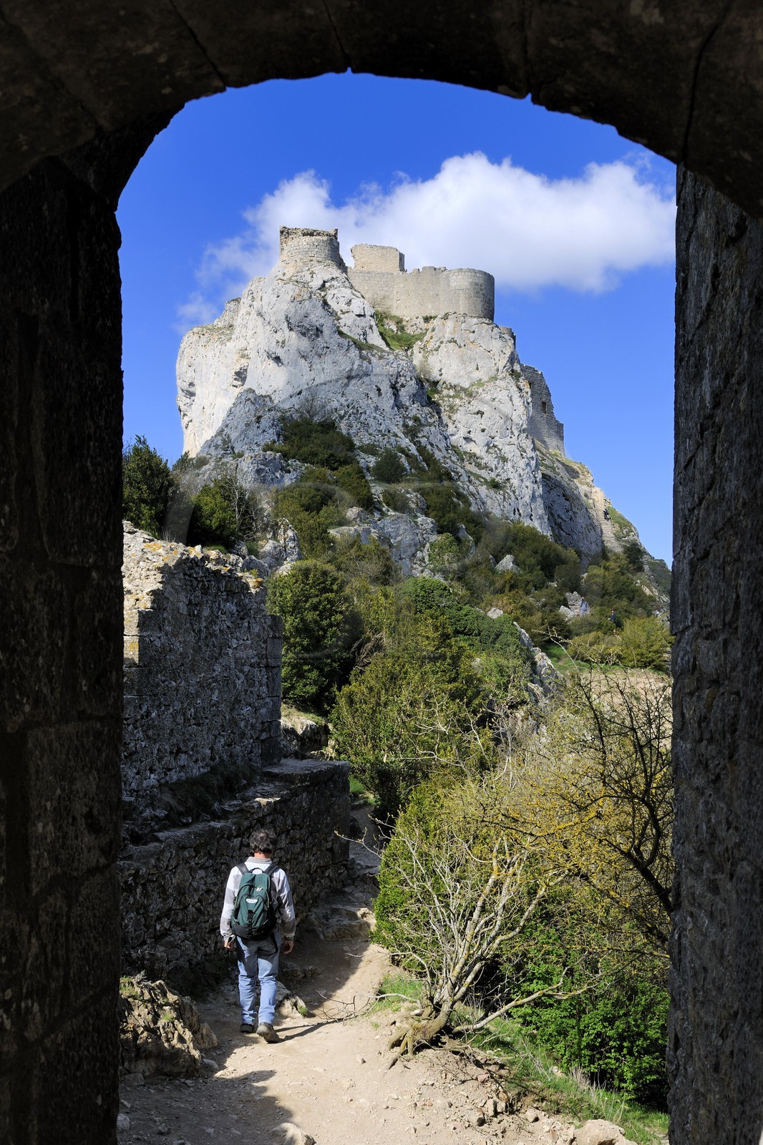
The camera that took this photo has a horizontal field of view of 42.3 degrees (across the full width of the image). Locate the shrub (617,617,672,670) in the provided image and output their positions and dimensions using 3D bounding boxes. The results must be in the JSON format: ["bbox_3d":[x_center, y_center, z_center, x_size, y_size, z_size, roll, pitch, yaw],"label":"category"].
[{"bbox_3d":[13.447,3.608,50.000,2.640,2.770,2.800,0,0,0],"label":"shrub"}]

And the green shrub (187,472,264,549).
[{"bbox_3d":[-3.720,-1.440,23.500,1.780,1.800,1.700,0,0,0],"label":"green shrub"}]

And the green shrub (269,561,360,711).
[{"bbox_3d":[-1.216,1.138,17.300,1.570,2.600,1.800,0,0,0],"label":"green shrub"}]

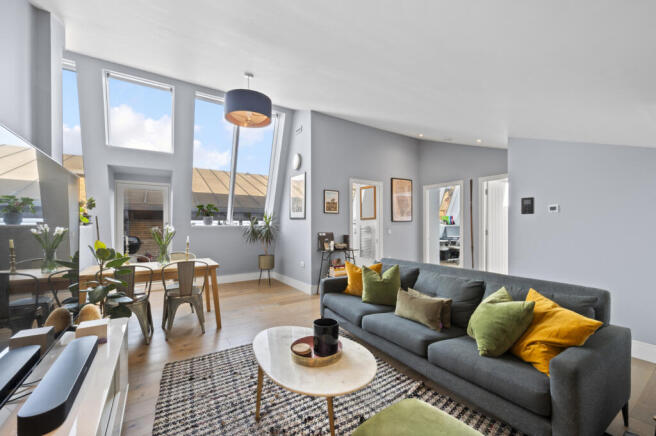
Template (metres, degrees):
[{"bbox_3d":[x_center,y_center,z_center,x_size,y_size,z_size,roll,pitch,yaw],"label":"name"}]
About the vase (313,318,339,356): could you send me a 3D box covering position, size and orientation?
[{"bbox_3d":[-0.014,0.807,1.730,0.167,0.187,0.167,0,0,0],"label":"vase"}]

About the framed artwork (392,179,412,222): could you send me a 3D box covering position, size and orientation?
[{"bbox_3d":[1.600,-0.372,5.480,0.620,0.930,0.030,0,0,-30],"label":"framed artwork"}]

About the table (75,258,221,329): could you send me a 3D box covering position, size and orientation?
[{"bbox_3d":[-2.090,0.955,3.110,1.330,0.750,0.700,0,0,-27],"label":"table"}]

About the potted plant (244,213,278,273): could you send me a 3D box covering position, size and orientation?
[{"bbox_3d":[-1.340,0.570,5.000,0.620,1.330,0.560,0,0,-30],"label":"potted plant"}]

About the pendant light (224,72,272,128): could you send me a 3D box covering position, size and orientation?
[{"bbox_3d":[-0.812,-1.237,2.600,0.450,0.480,0.450,0,0,-30],"label":"pendant light"}]

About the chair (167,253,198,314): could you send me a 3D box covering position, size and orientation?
[{"bbox_3d":[-1.960,0.905,3.370,0.450,0.850,0.480,0,0,-28],"label":"chair"}]

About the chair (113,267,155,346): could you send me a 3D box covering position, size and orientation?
[{"bbox_3d":[-2.140,0.905,2.770,0.450,0.850,0.490,0,0,-24],"label":"chair"}]

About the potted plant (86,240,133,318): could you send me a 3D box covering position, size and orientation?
[{"bbox_3d":[-1.970,0.760,2.300,0.400,1.120,0.400,0,0,-30],"label":"potted plant"}]

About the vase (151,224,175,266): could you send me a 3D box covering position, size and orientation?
[{"bbox_3d":[-2.050,0.330,3.190,0.290,0.500,0.260,0,0,-30],"label":"vase"}]

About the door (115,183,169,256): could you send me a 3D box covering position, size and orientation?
[{"bbox_3d":[-3.400,0.345,4.710,0.830,1.980,0.090,0,0,-29],"label":"door"}]

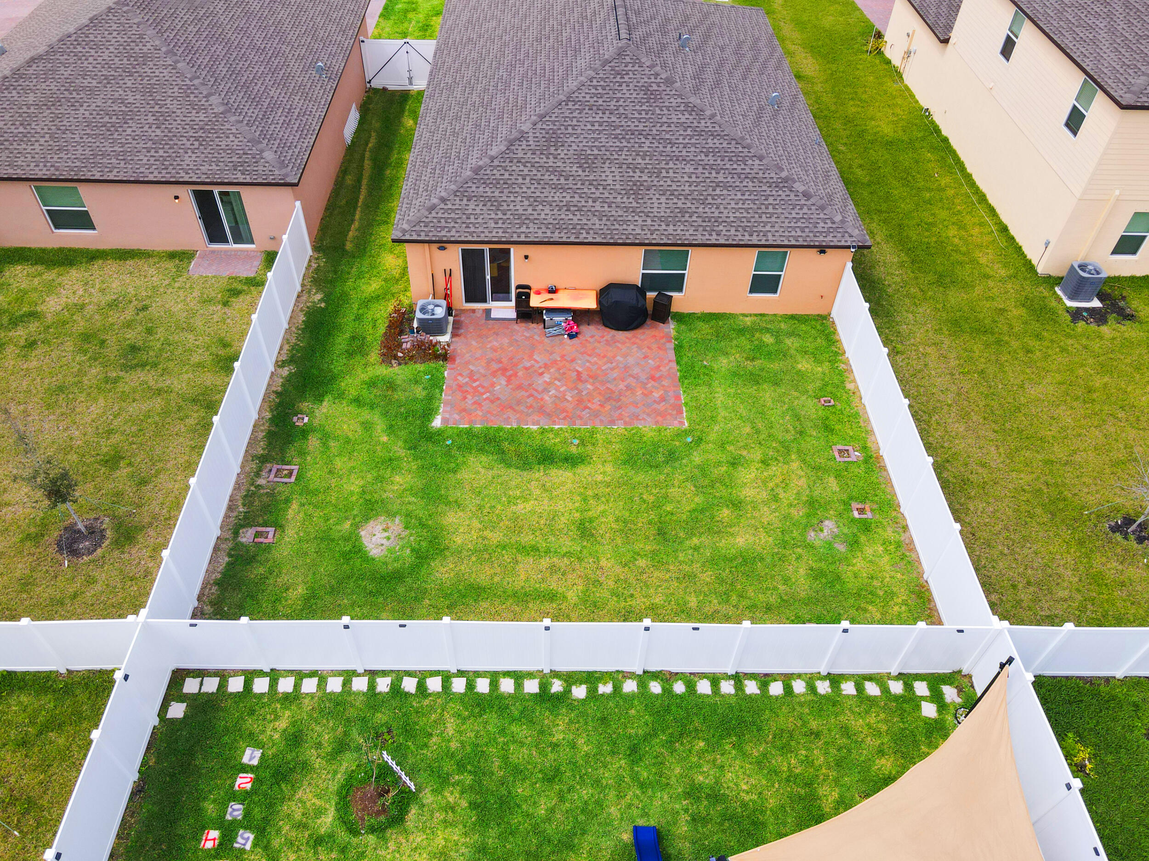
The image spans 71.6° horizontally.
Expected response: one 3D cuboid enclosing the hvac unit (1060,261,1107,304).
[{"bbox_3d":[15.618,-4.554,24.481,0.769,0.950,0.769,1,46,-1],"label":"hvac unit"}]

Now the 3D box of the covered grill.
[{"bbox_3d":[1.406,-3.546,23.064,1.380,1.140,0.690,3,46,2],"label":"covered grill"}]

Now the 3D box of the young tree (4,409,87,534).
[{"bbox_3d":[-10.954,0.966,16.458,1.150,3.800,1.150,1,46,-1],"label":"young tree"}]

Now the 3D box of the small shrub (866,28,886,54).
[{"bbox_3d":[14.561,-18.809,38.459,0.900,0.900,0.900,1,46,-1],"label":"small shrub"}]

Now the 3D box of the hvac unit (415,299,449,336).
[{"bbox_3d":[-4.047,-3.225,22.823,0.837,0.649,0.837,1,46,-1],"label":"hvac unit"}]

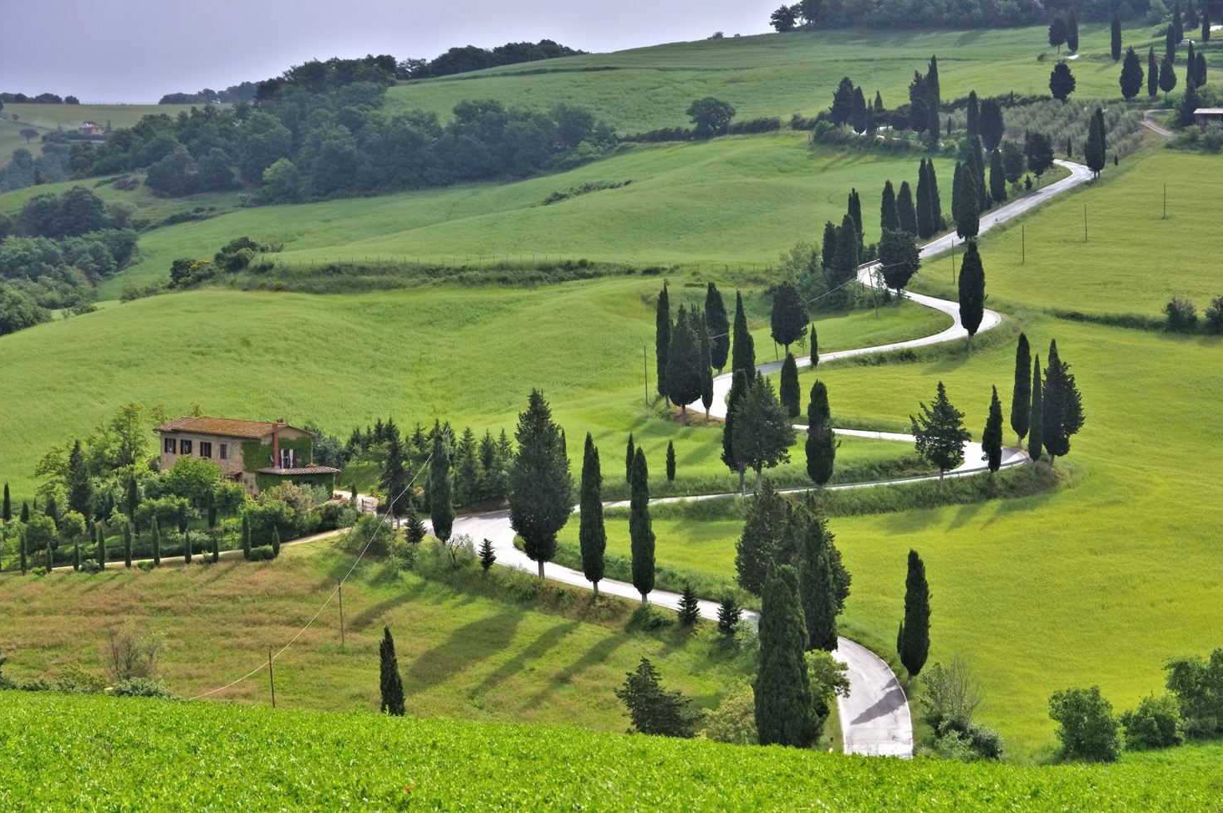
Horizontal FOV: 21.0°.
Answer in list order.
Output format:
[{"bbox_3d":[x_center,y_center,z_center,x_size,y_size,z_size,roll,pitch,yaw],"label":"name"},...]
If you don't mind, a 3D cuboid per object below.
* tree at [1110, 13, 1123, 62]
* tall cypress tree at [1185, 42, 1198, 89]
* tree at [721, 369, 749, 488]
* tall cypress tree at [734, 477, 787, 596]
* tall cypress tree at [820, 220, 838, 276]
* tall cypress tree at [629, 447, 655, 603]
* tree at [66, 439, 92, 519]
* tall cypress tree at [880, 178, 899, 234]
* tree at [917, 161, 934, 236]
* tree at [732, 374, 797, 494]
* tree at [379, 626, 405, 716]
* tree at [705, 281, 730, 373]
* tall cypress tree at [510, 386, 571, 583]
[{"bbox_3d":[148.430,-108.250,970.000,3.380,14.660,3.380,0,4,0],"label":"tree"},{"bbox_3d":[129.240,-75.510,735.000,2.720,11.350,2.670,0,4,0],"label":"tall cypress tree"},{"bbox_3d":[13.748,2.594,357.000,3.530,12.870,3.530,0,4,0],"label":"tree"},{"bbox_3d":[14.360,13.210,307.000,5.980,13.380,5.500,0,4,0],"label":"tall cypress tree"},{"bbox_3d":[35.160,-25.250,533.000,2.940,9.600,2.940,0,4,0],"label":"tall cypress tree"},{"bbox_3d":[2.910,11.280,313.000,2.460,14.740,2.460,0,4,0],"label":"tall cypress tree"},{"bbox_3d":[-54.200,7.520,336.000,2.640,8.400,2.640,0,4,0],"label":"tree"},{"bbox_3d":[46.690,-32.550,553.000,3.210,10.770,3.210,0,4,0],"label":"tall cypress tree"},{"bbox_3d":[46.690,-30.890,492.000,2.520,12.040,2.470,0,4,0],"label":"tree"},{"bbox_3d":[16.270,3.010,351.000,6.940,12.960,6.940,0,4,0],"label":"tree"},{"bbox_3d":[-16.930,20.680,255.000,2.030,7.430,1.990,0,4,0],"label":"tree"},{"bbox_3d":[12.580,-9.290,390.000,2.780,10.680,2.720,0,4,0],"label":"tree"},{"bbox_3d":[-6.520,7.220,303.000,5.780,17.470,5.660,0,4,0],"label":"tall cypress tree"}]

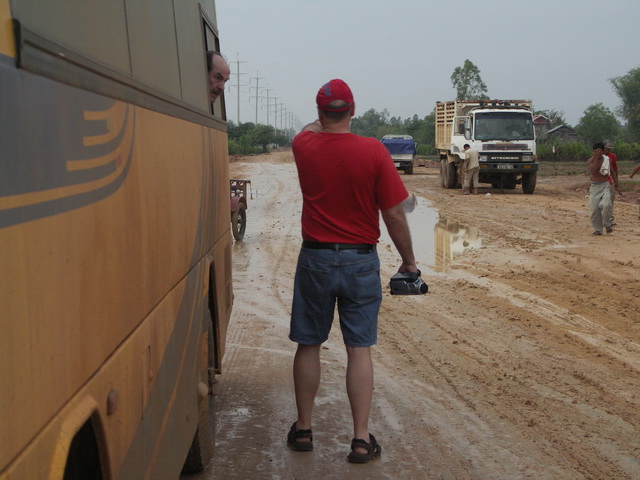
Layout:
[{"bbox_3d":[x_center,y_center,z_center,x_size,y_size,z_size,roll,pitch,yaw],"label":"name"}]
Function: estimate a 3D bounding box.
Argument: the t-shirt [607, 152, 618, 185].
[{"bbox_3d":[5.400,-1.330,32.500,0.440,0.600,0.280,1,3,25],"label":"t-shirt"}]

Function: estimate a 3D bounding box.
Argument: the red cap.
[{"bbox_3d":[0.066,-0.698,8.410,0.180,0.155,0.270,-1,3,-12],"label":"red cap"}]

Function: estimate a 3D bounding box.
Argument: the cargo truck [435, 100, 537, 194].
[{"bbox_3d":[5.740,-3.210,59.600,2.500,3.050,7.200,0,3,-4],"label":"cargo truck"}]

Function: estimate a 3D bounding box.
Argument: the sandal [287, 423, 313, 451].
[{"bbox_3d":[-0.100,0.954,8.520,0.115,0.125,0.290,0,3,-8],"label":"sandal"}]

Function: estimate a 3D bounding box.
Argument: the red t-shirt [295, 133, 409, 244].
[{"bbox_3d":[0.146,-0.255,8.360,0.550,0.550,0.360,0,3,2],"label":"red t-shirt"}]

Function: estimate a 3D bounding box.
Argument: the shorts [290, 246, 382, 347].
[{"bbox_3d":[0.079,0.264,8.350,0.440,0.490,0.320,0,3,2],"label":"shorts"}]

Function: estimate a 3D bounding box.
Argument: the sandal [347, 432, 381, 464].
[{"bbox_3d":[0.217,0.968,8.200,0.115,0.125,0.290,1,3,18],"label":"sandal"}]

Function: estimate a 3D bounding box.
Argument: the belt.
[{"bbox_3d":[0.093,0.030,8.340,0.360,0.055,0.280,0,3,0],"label":"belt"}]

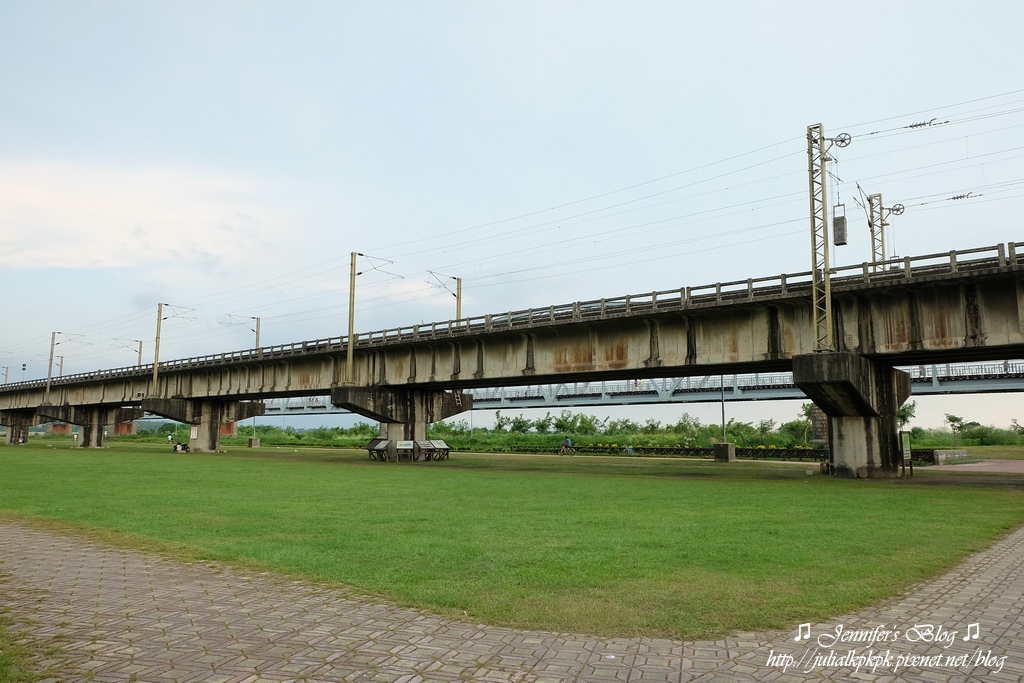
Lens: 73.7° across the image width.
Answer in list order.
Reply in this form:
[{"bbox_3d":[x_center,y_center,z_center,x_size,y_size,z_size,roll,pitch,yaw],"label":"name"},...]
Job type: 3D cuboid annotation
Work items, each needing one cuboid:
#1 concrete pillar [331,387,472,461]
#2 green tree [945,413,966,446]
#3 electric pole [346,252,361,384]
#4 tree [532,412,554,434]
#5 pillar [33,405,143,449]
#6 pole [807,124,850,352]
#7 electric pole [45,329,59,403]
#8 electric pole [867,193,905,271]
[{"bbox_3d":[-7.707,6.140,49.829,2.052,5.029,11.767,-6,-10,39],"label":"concrete pillar"},{"bbox_3d":[40.277,8.083,62.000,1.800,2.800,1.700,-5,-9,32],"label":"green tree"},{"bbox_3d":[-10.947,-1.614,46.722,0.420,9.084,0.450,-6,-10,39],"label":"electric pole"},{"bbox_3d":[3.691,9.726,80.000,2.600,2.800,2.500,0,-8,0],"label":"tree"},{"bbox_3d":[-54.472,11.186,88.589,2.052,5.062,11.767,-6,-10,39],"label":"pillar"},{"bbox_3d":[12.771,-4.265,27.076,1.400,9.287,0.650,-6,-10,39],"label":"pole"},{"bbox_3d":[-57.712,3.415,85.485,0.420,9.084,0.450,-6,-10,39],"label":"electric pole"},{"bbox_3d":[19.481,-3.198,35.033,1.400,9.287,0.650,-6,-10,39],"label":"electric pole"}]

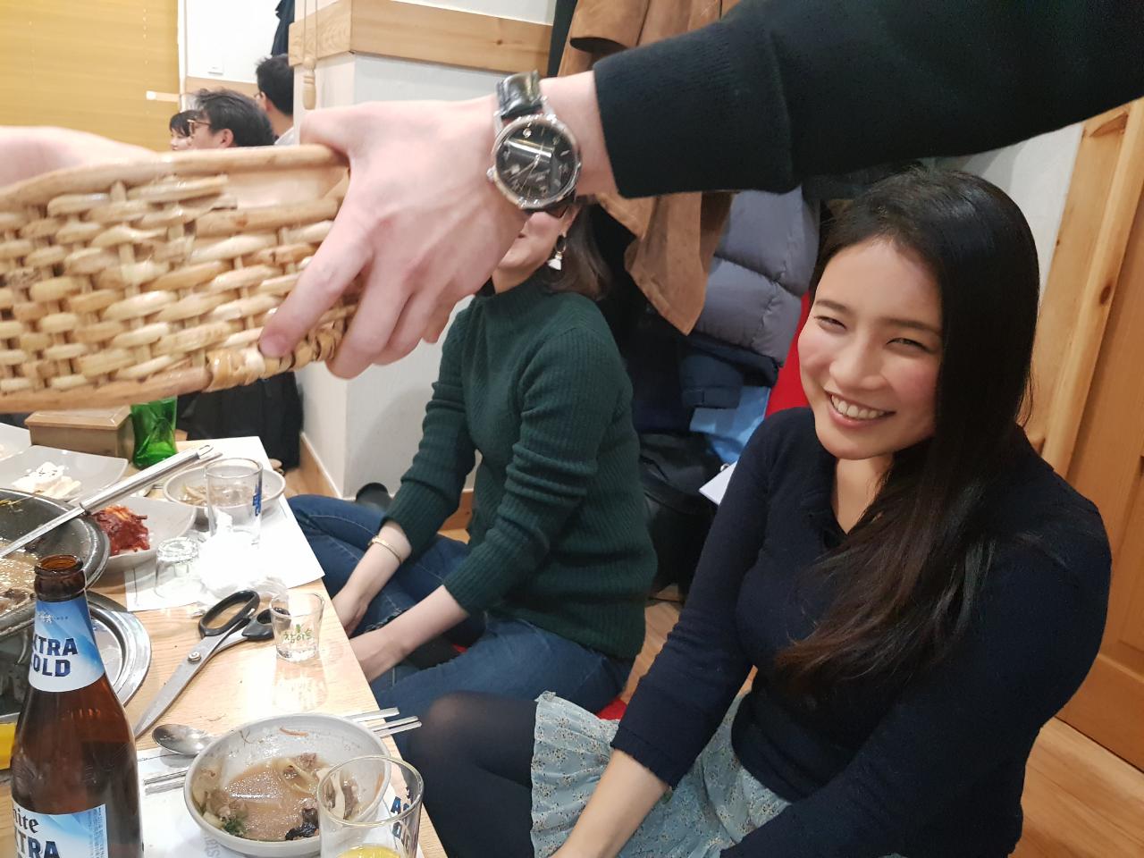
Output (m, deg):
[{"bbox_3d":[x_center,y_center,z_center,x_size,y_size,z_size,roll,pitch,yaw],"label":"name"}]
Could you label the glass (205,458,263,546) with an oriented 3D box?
[{"bbox_3d":[-0.433,0.093,1.104,0.069,0.094,0.069,-3,19,-27],"label":"glass"}]

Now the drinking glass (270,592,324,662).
[{"bbox_3d":[-0.277,0.201,0.868,0.051,0.054,0.051,-3,19,-27],"label":"drinking glass"}]

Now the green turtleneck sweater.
[{"bbox_3d":[-0.086,0.042,1.389,0.380,0.560,0.430,-3,19,-27],"label":"green turtleneck sweater"}]

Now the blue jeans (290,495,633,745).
[{"bbox_3d":[-0.200,0.285,1.487,0.520,0.260,0.670,-3,19,-27],"label":"blue jeans"}]

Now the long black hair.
[{"bbox_3d":[0.301,0.002,0.779,0.240,0.440,0.200,-9,22,-40],"label":"long black hair"}]

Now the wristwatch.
[{"bbox_3d":[-0.015,-0.134,0.408,0.044,0.064,0.055,-13,25,14],"label":"wristwatch"}]

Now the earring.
[{"bbox_3d":[-0.022,-0.259,1.260,0.026,0.052,0.014,5,17,-3],"label":"earring"}]

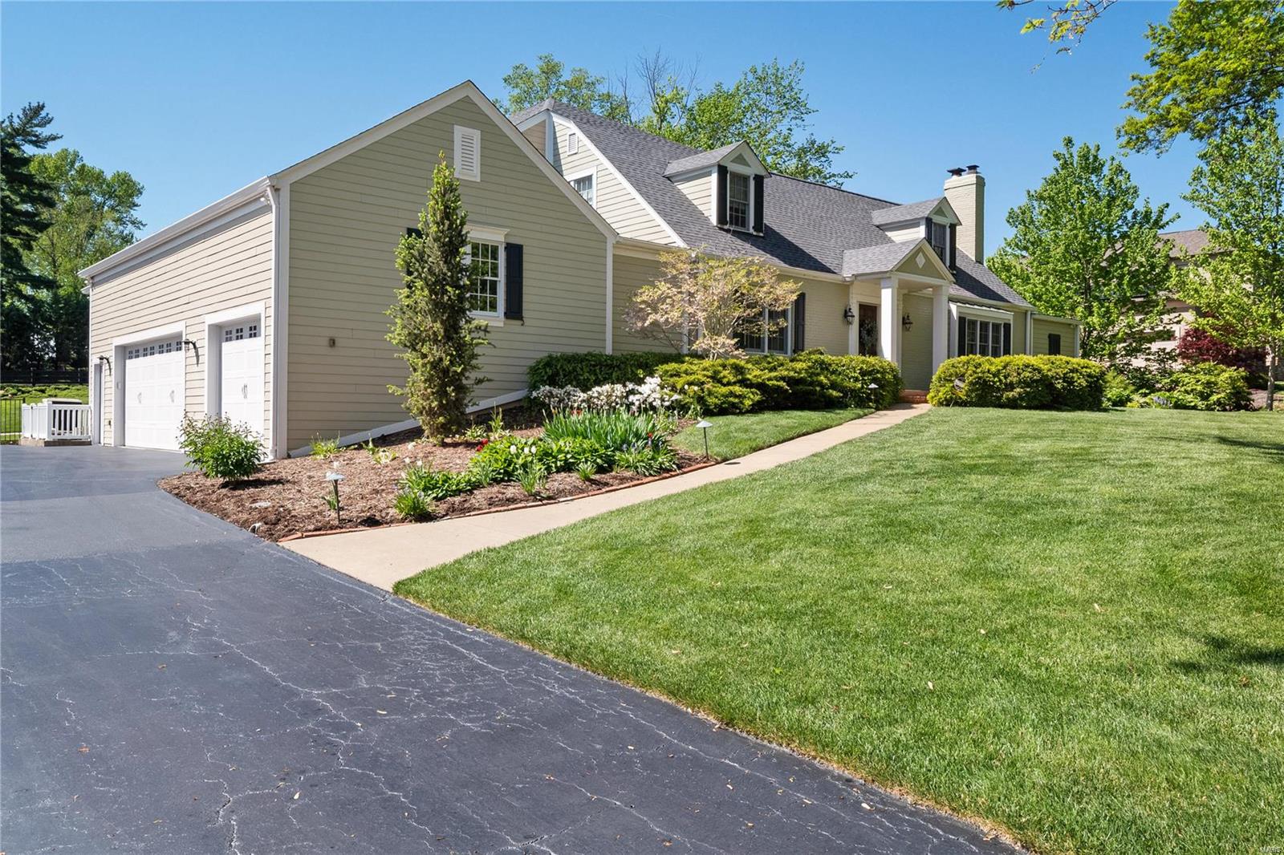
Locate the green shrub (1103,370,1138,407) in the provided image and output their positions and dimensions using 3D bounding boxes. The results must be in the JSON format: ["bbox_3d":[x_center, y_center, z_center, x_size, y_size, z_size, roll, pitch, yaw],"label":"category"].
[{"bbox_3d":[12.710,-1.042,24.700,1.050,1.020,0.950,0,1,-30],"label":"green shrub"}]

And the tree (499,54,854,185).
[{"bbox_3d":[1.350,-7.500,37.000,13.800,14.500,12.500,1,0,0],"label":"tree"}]

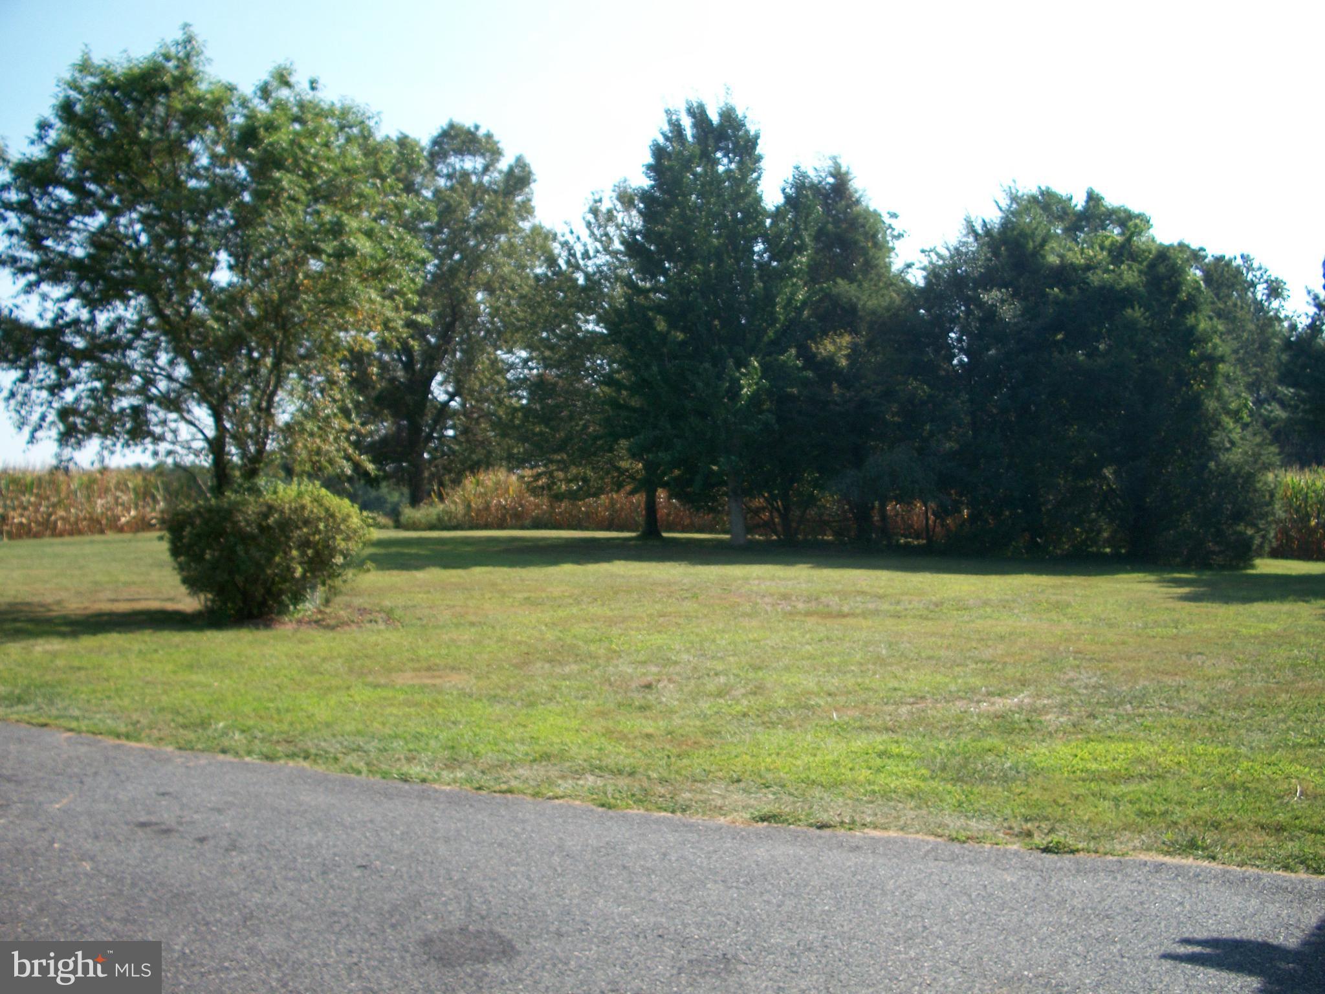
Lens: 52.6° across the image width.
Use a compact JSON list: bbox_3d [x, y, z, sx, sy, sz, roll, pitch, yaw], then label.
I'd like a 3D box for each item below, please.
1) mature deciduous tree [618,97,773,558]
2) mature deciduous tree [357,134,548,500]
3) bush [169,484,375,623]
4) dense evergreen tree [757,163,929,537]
[{"bbox_3d":[1.033,-5.257,40.500,4.760,13.190,4.800,0,1,0],"label":"mature deciduous tree"},{"bbox_3d":[-8.762,-7.291,56.000,7.720,16.380,7.300,0,1,0],"label":"mature deciduous tree"},{"bbox_3d":[-4.757,0.651,16.200,2.440,1.680,2.300,0,1,0],"label":"bush"},{"bbox_3d":[5.712,-4.543,42.000,5.260,11.760,5.000,0,1,0],"label":"dense evergreen tree"}]

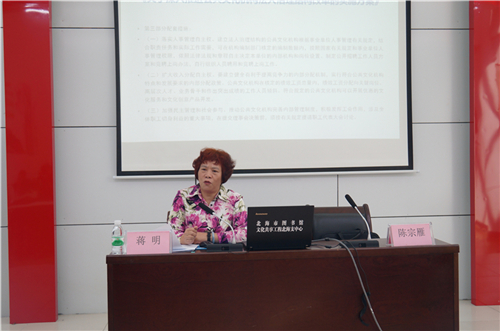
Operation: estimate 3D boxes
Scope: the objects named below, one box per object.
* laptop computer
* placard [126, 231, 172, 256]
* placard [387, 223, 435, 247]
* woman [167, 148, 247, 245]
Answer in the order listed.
[{"bbox_3d":[0.138,0.307,2.779,0.332,0.230,0.315,-1,1,-7],"label":"laptop computer"},{"bbox_3d":[-0.500,0.380,2.685,0.223,0.107,0.080,-1,1,-3],"label":"placard"},{"bbox_3d":[0.833,0.356,2.803,0.231,0.110,0.080,-1,1,-11],"label":"placard"},{"bbox_3d":[-0.218,0.540,3.145,0.480,1.278,0.660,-1,1,-2],"label":"woman"}]

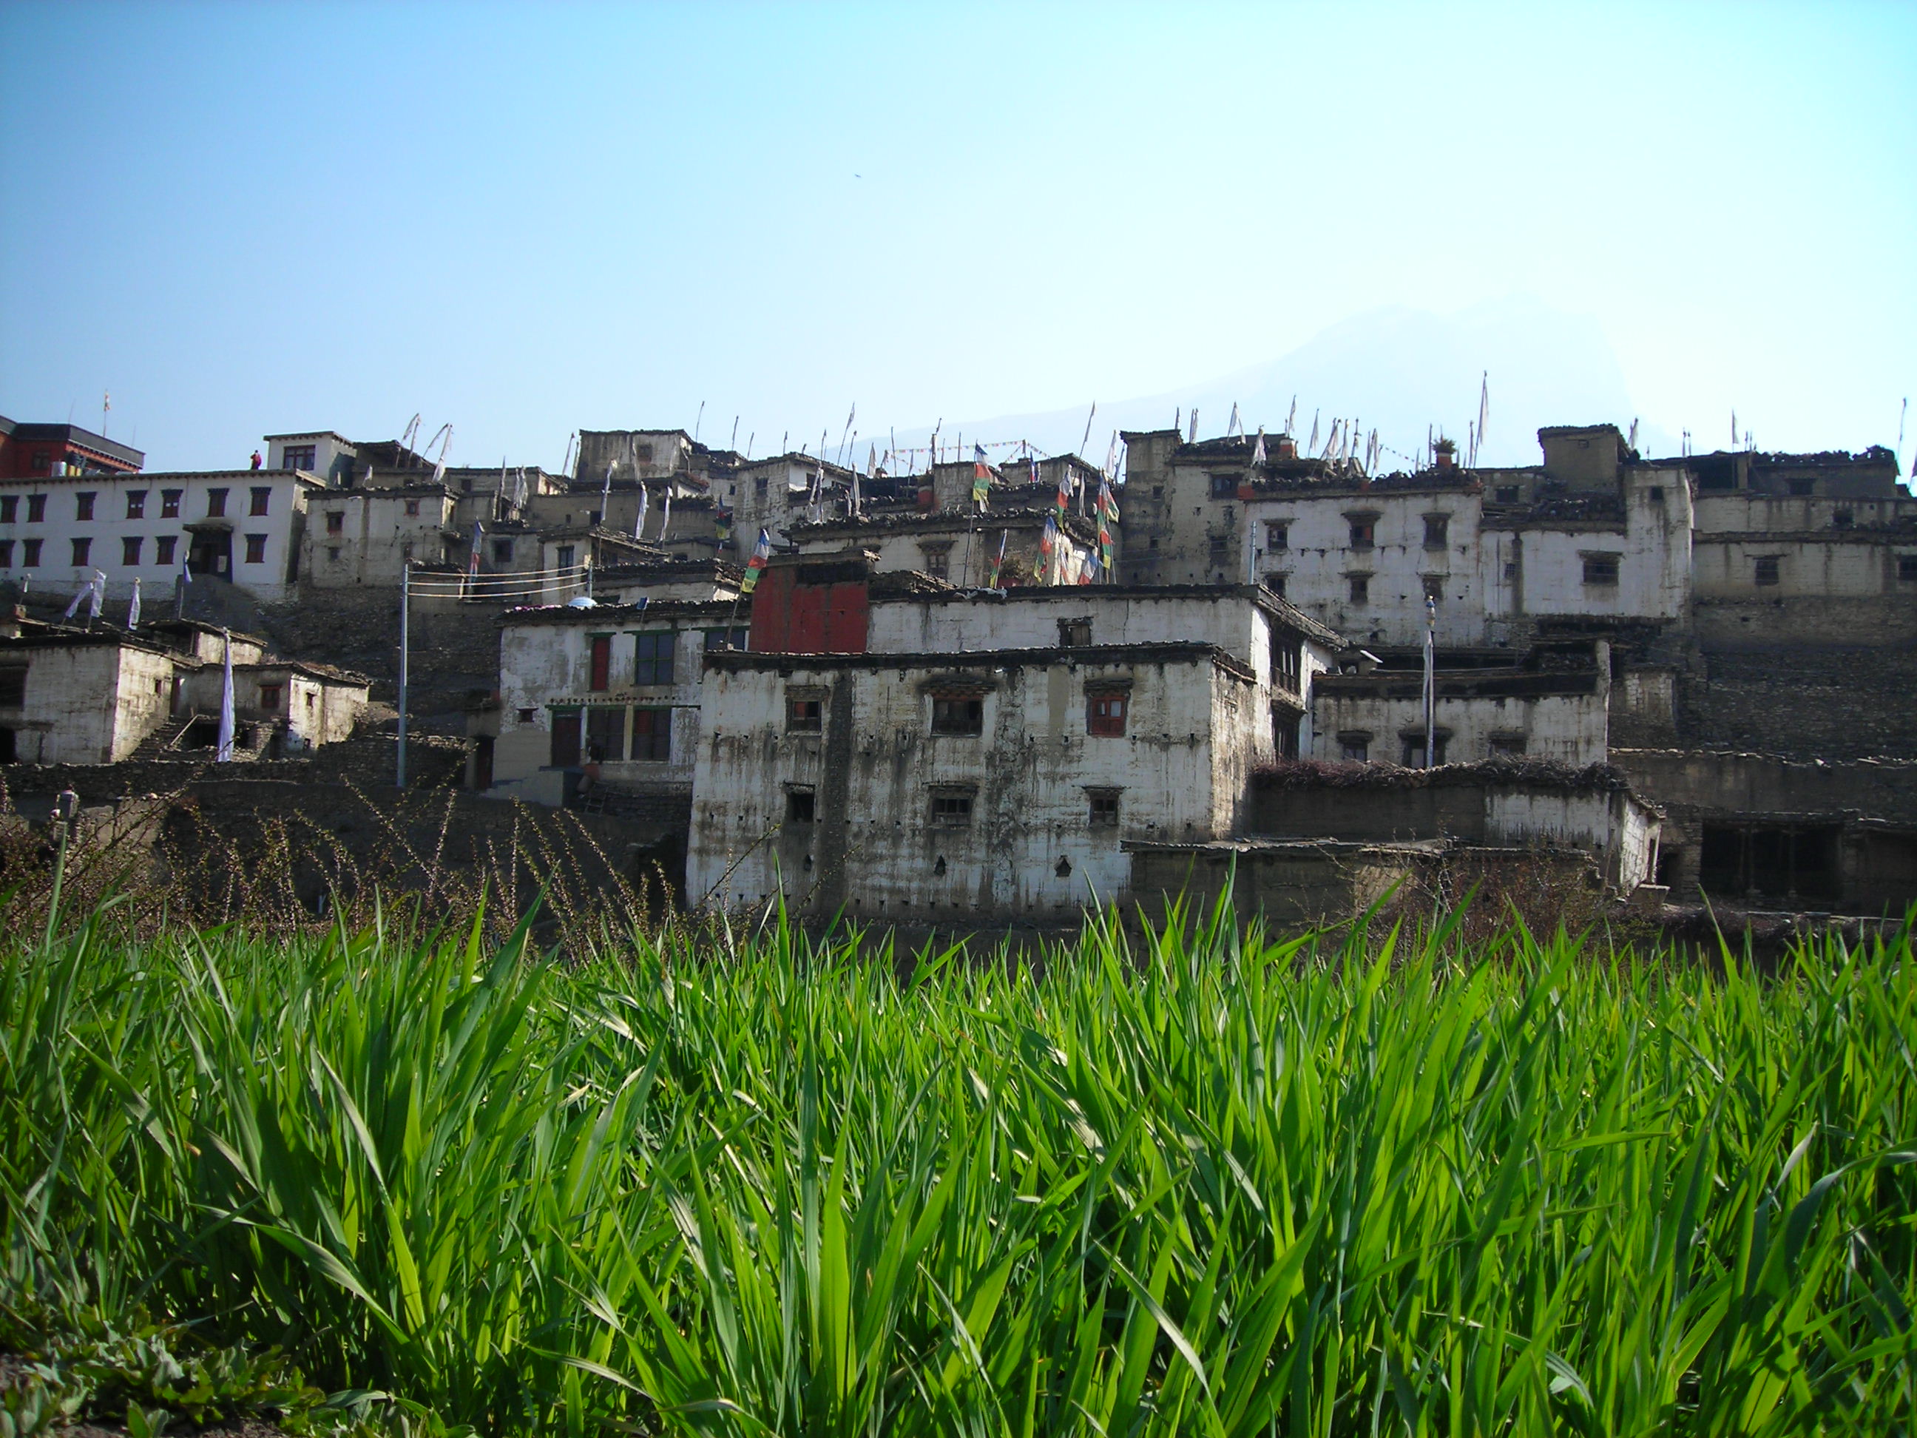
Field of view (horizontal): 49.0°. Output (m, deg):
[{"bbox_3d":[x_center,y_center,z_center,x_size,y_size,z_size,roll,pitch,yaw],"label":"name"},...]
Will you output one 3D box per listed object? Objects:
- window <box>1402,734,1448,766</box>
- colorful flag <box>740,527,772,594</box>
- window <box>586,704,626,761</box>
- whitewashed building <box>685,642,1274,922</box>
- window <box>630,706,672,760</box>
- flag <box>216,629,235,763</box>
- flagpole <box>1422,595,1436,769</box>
[{"bbox_3d":[17.514,1.209,79.000,1.650,1.350,0.180,0,-1,15],"label":"window"},{"bbox_3d":[-6.413,-4.993,66.500,0.900,2.100,0.300,0,-1,10],"label":"colorful flag"},{"bbox_3d":[-11.891,0.506,71.100,1.400,1.850,0.150,0,-1,20],"label":"window"},{"bbox_3d":[0.820,2.100,68.700,16.400,8.500,9.200,0,-1,16],"label":"whitewashed building"},{"bbox_3d":[-10.286,0.502,70.500,1.500,1.800,0.150,0,-1,20],"label":"window"},{"bbox_3d":[-26.449,-0.784,76.000,0.600,4.900,0.300,0,-1,10],"label":"flag"},{"bbox_3d":[16.339,-1.169,73.000,0.450,6.200,0.250,0,-1,10],"label":"flagpole"}]

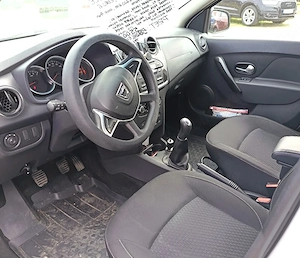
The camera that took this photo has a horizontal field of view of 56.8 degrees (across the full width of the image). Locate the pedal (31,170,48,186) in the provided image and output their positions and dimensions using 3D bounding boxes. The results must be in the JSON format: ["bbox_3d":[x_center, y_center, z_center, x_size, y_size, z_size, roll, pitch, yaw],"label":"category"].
[{"bbox_3d":[-0.506,0.226,1.264,0.030,0.068,0.060,-16,10,44],"label":"pedal"}]

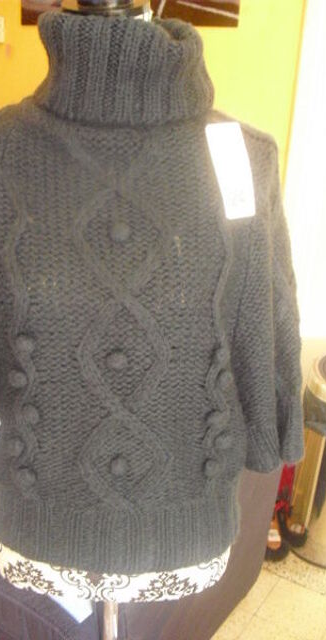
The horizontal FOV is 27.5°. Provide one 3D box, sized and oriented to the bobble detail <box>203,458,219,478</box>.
[{"bbox_3d":[0.066,0.202,0.904,0.024,0.027,0.018,-2,12,-25],"label":"bobble detail"}]

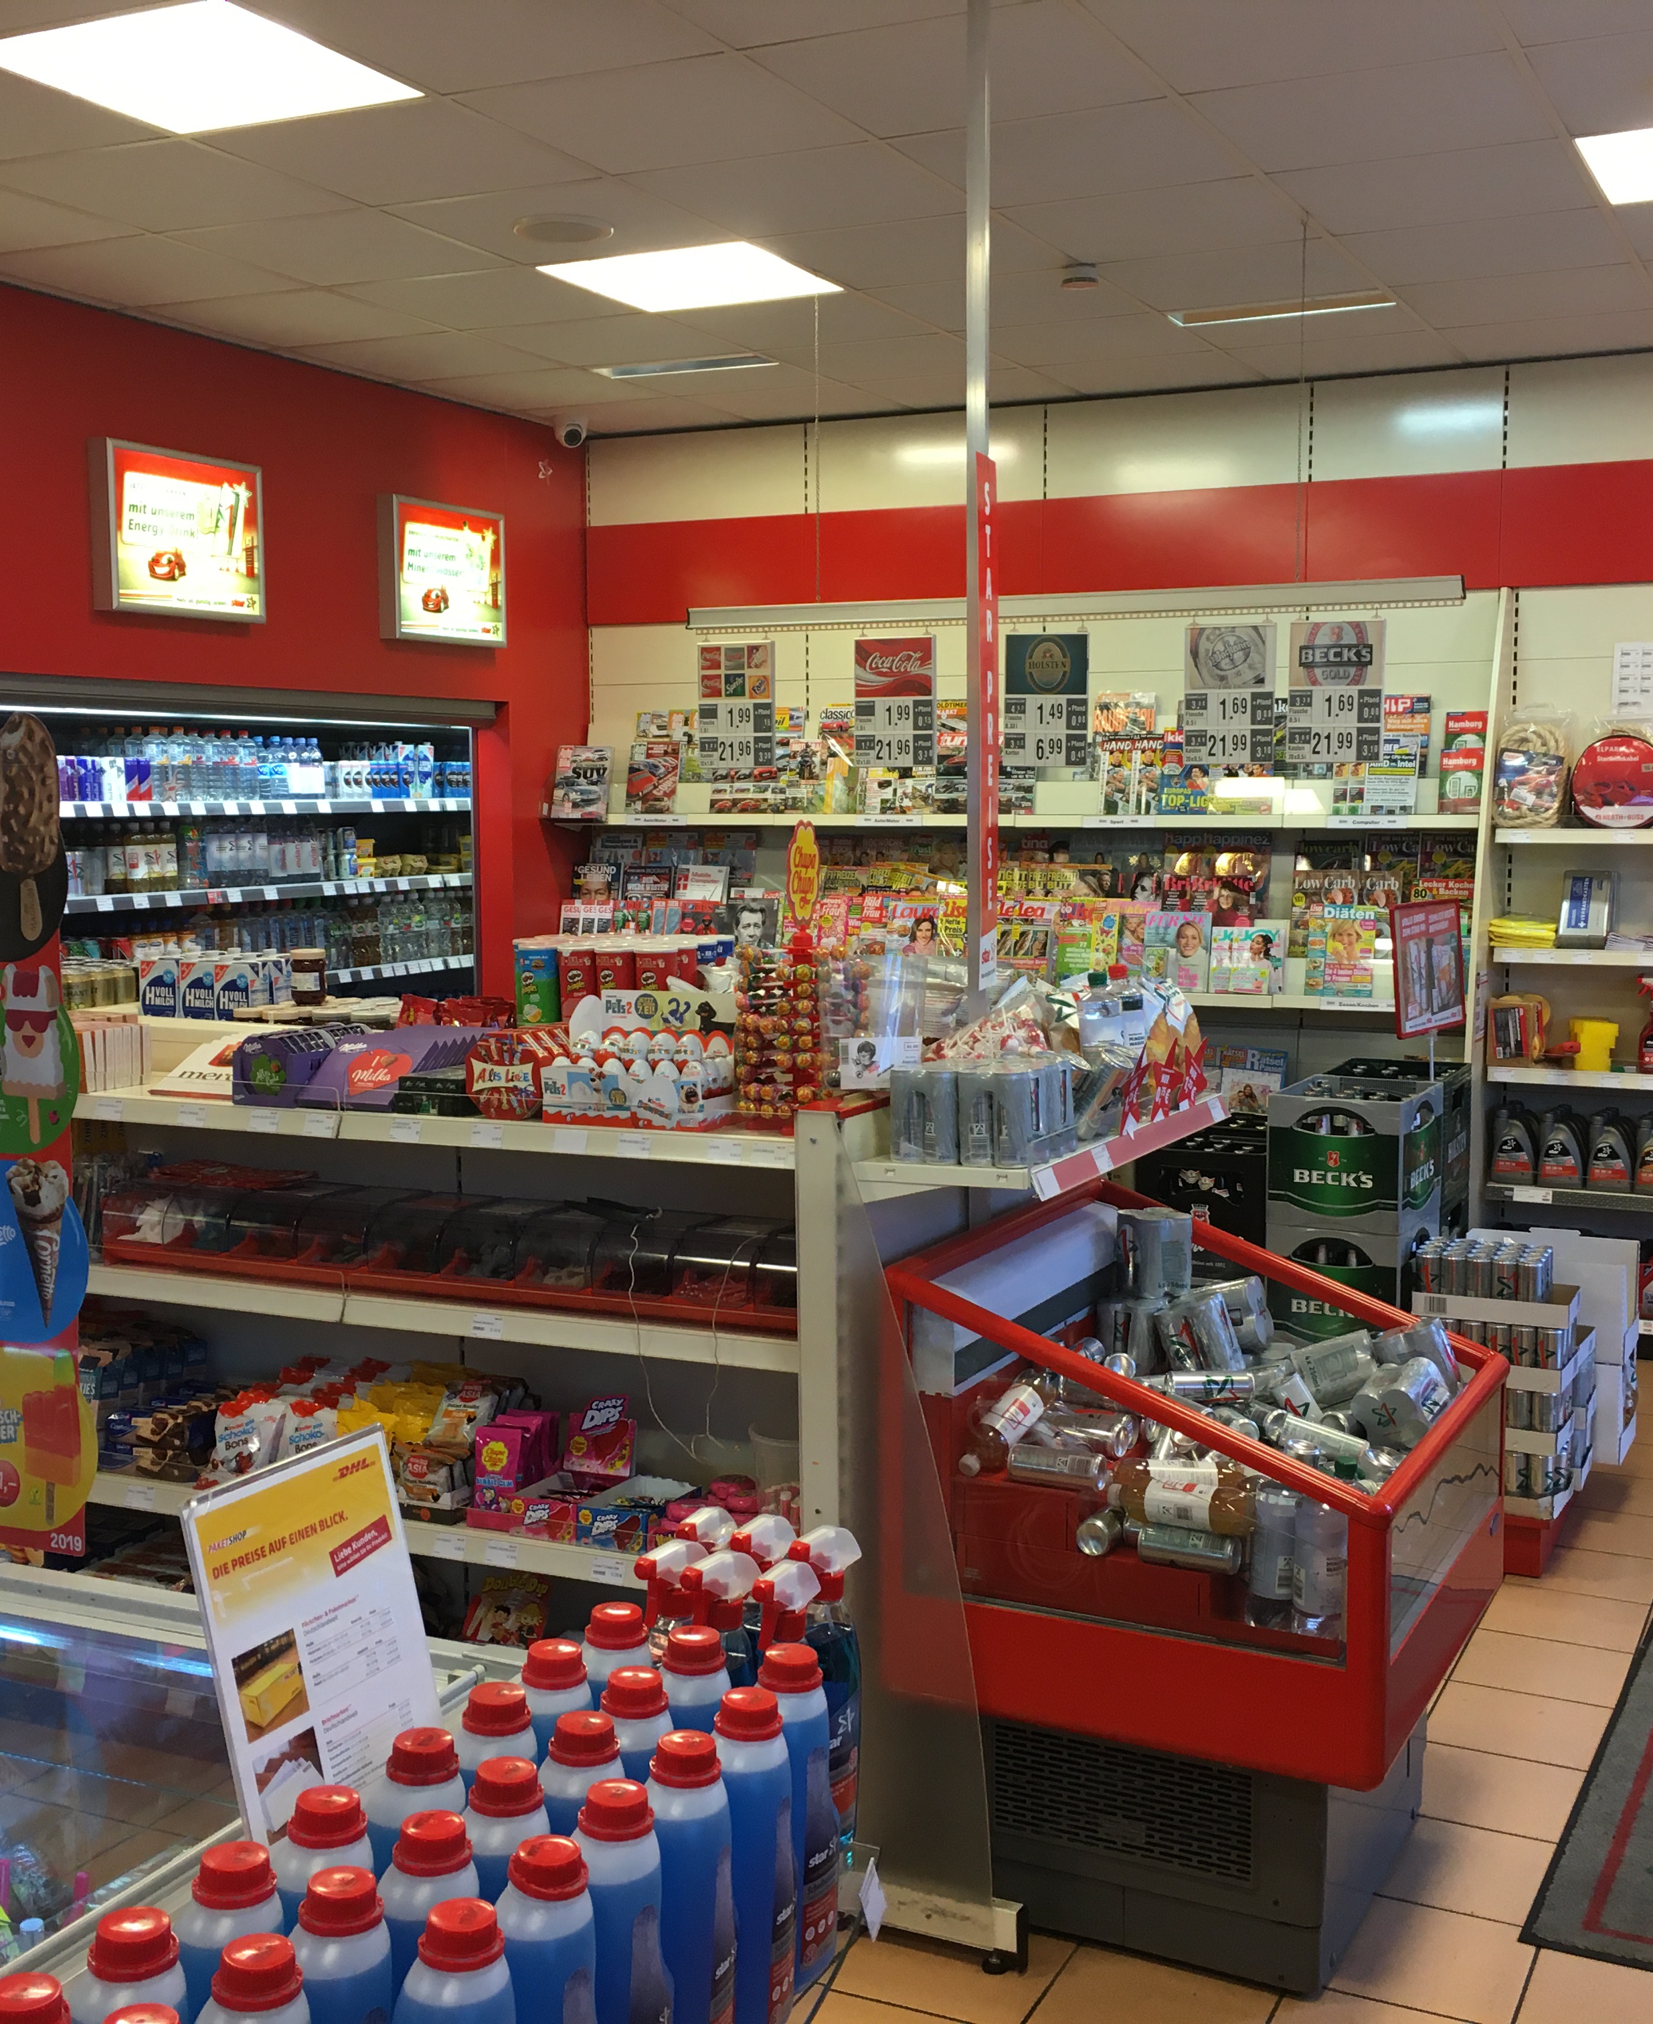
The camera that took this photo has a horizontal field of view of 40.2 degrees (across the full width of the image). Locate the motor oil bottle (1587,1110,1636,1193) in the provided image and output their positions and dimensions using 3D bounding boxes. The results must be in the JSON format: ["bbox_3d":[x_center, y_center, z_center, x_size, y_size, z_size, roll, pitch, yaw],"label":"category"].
[{"bbox_3d":[2.363,0.427,6.815,0.130,0.233,0.070,2,6,26],"label":"motor oil bottle"}]

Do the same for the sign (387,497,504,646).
[{"bbox_3d":[-1.267,-1.448,7.508,0.075,0.456,0.607,2,6,26],"label":"sign"}]

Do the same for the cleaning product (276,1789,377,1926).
[{"bbox_3d":[-0.340,0.666,1.552,0.068,0.255,0.083,2,6,26],"label":"cleaning product"}]

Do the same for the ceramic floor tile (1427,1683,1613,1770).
[{"bbox_3d":[1.254,1.296,4.085,0.298,0.010,0.294,3,6,26],"label":"ceramic floor tile"}]

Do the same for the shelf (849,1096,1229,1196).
[{"bbox_3d":[0.367,0.192,3.563,0.315,0.042,0.920,2,6,26],"label":"shelf"}]

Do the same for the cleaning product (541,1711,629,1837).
[{"bbox_3d":[-0.186,0.668,1.723,0.083,0.254,0.096,2,6,26],"label":"cleaning product"}]

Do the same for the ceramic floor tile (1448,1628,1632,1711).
[{"bbox_3d":[1.382,1.262,4.344,0.298,0.010,0.298,2,6,26],"label":"ceramic floor tile"}]

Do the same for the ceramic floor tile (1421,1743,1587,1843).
[{"bbox_3d":[1.119,1.316,3.804,0.298,0.010,0.298,2,6,26],"label":"ceramic floor tile"}]

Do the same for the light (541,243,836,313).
[{"bbox_3d":[-0.340,-1.902,5.830,0.600,0.050,0.600,3,6,25],"label":"light"}]

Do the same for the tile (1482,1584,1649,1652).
[{"bbox_3d":[1.505,1.236,4.591,0.298,0.010,0.298,2,6,26],"label":"tile"}]

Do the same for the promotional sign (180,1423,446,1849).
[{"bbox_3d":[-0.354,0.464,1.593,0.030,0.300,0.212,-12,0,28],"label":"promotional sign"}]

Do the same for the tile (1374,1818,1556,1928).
[{"bbox_3d":[0.996,1.352,3.557,0.300,0.010,0.300,2,6,26],"label":"tile"}]

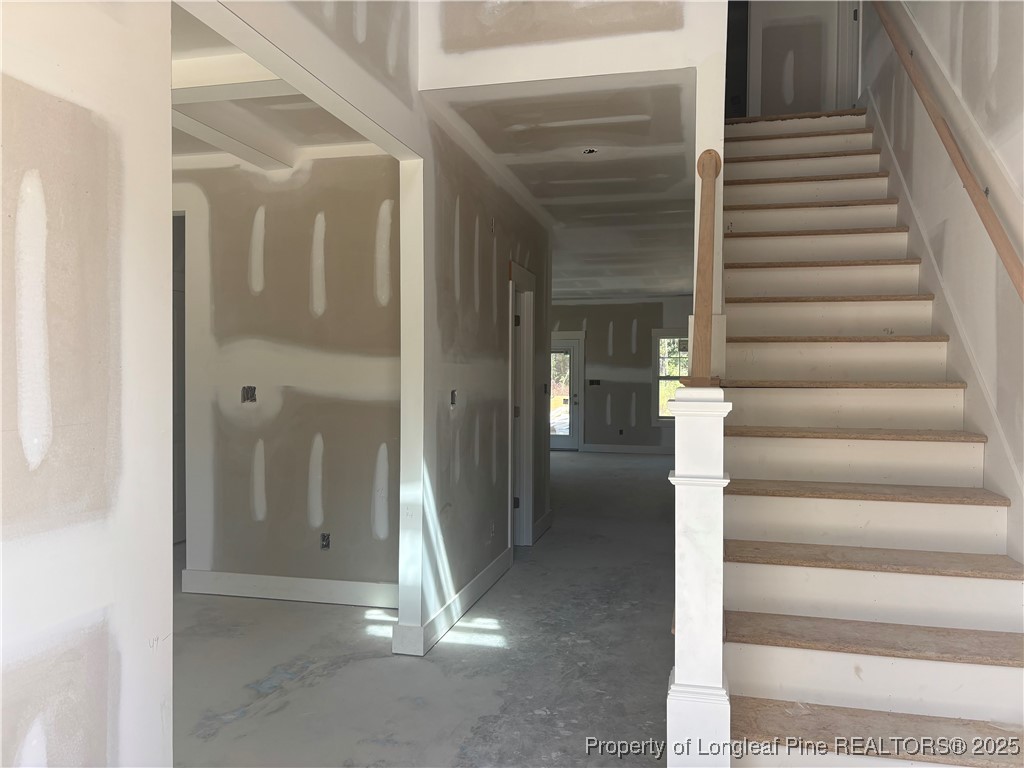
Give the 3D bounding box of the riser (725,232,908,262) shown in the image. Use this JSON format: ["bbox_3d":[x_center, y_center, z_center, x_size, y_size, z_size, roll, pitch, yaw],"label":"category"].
[{"bbox_3d":[1.600,-0.700,4.095,0.919,0.170,0.025,0,1,14],"label":"riser"}]

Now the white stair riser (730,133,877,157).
[{"bbox_3d":[1.825,-1.497,4.976,0.919,0.170,0.025,0,1,14],"label":"white stair riser"}]

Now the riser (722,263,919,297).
[{"bbox_3d":[1.543,-0.500,3.874,0.919,0.170,0.025,0,1,14],"label":"riser"}]

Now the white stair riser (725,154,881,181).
[{"bbox_3d":[1.769,-1.298,4.756,0.919,0.170,0.025,0,1,14],"label":"white stair riser"}]

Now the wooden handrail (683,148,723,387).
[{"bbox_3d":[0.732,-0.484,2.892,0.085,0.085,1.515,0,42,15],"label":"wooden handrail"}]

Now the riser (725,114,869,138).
[{"bbox_3d":[1.882,-1.696,5.196,0.919,0.170,0.025,0,1,14],"label":"riser"}]

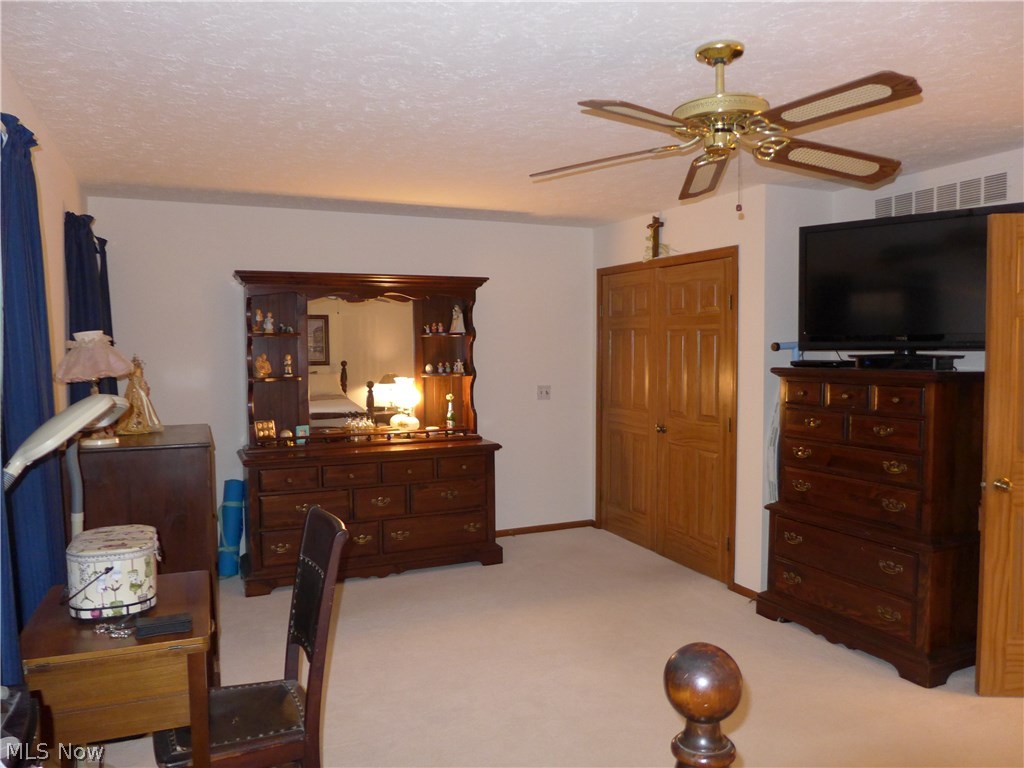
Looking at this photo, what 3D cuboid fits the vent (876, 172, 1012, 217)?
[{"bbox_3d":[2.245,-0.980,3.773,0.020,0.140,0.740,-3,4,-25],"label":"vent"}]

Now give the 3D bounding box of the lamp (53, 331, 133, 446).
[{"bbox_3d":[-1.838,0.027,3.122,0.300,0.500,0.300,-3,4,-25],"label":"lamp"}]

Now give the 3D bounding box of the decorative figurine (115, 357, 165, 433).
[{"bbox_3d":[-1.832,0.061,3.481,0.190,0.380,0.200,0,4,12],"label":"decorative figurine"}]

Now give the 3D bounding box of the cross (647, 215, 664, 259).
[{"bbox_3d":[0.984,-1.012,4.907,0.050,0.285,0.160,-3,4,-25],"label":"cross"}]

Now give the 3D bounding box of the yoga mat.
[{"bbox_3d":[-1.827,0.967,4.642,0.120,0.670,0.120,3,-1,-25],"label":"yoga mat"}]

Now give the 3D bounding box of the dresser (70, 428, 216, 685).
[{"bbox_3d":[-1.737,0.819,3.476,0.550,1.115,0.890,-2,4,-23],"label":"dresser"}]

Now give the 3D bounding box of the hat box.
[{"bbox_3d":[-1.240,0.584,2.230,0.240,0.195,0.330,-2,4,-22],"label":"hat box"}]

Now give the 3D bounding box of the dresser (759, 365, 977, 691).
[{"bbox_3d":[1.824,0.617,3.654,0.490,1.400,0.980,-3,4,-28],"label":"dresser"}]

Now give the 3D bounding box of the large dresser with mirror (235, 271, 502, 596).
[{"bbox_3d":[-0.956,0.276,4.836,1.680,2.000,0.500,-2,4,-22],"label":"large dresser with mirror"}]

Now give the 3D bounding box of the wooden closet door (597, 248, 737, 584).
[{"bbox_3d":[1.018,0.185,5.005,0.060,2.105,1.580,-3,4,-25],"label":"wooden closet door"}]

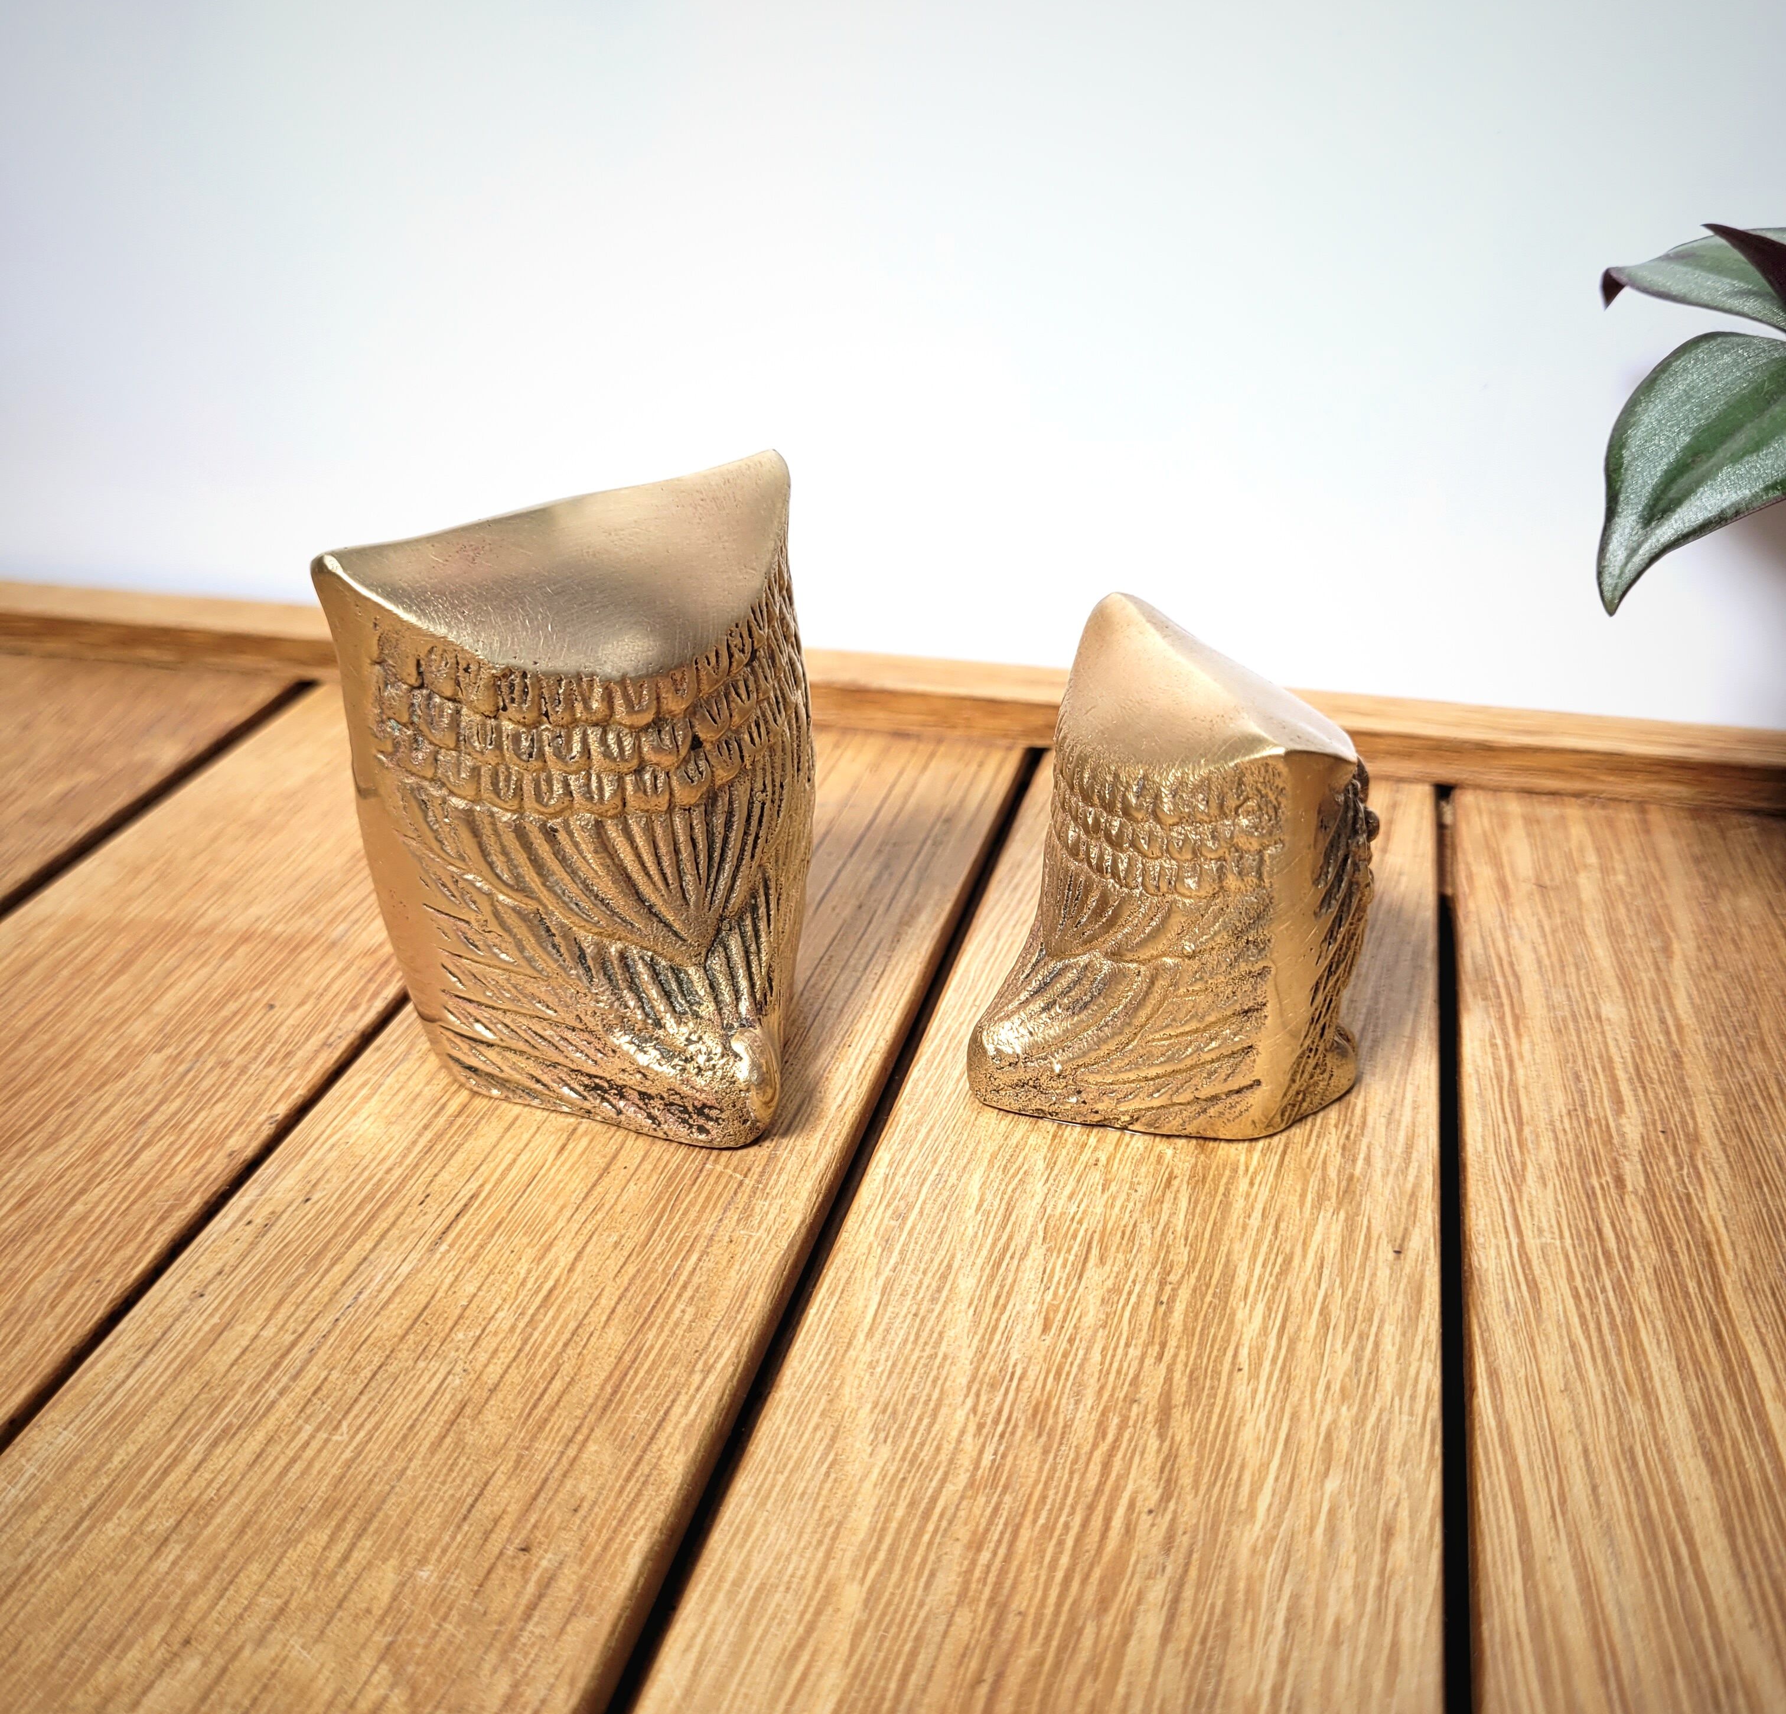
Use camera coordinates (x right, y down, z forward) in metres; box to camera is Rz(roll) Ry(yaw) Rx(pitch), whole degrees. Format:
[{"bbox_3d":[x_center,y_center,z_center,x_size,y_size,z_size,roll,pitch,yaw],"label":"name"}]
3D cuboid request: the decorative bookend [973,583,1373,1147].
[{"bbox_3d":[0.046,0.003,0.320,0.071,0.076,0.075,-10,30,-15],"label":"decorative bookend"}]

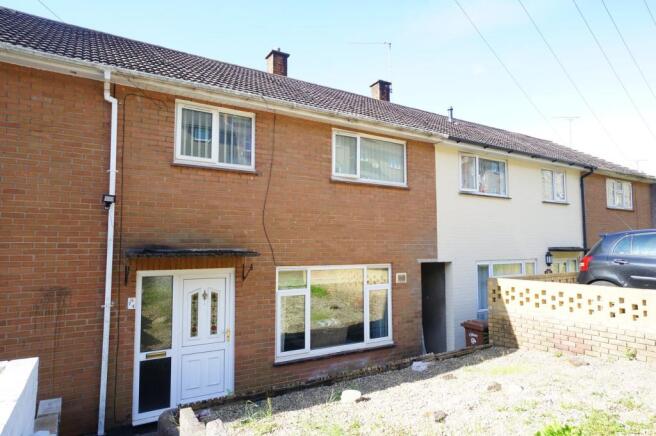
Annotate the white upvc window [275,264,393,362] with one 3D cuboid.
[{"bbox_3d":[0.198,1.665,7.048,2.492,1.575,0.100,2,-5,-31],"label":"white upvc window"}]

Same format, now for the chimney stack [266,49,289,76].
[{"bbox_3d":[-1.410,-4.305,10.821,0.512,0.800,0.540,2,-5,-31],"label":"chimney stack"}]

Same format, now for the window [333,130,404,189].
[{"bbox_3d":[0.868,-1.164,7.664,1.838,0.971,0.100,2,-5,-31],"label":"window"}]

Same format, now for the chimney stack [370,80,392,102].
[{"bbox_3d":[1.759,-4.096,12.683,0.500,0.640,0.540,2,-5,-31],"label":"chimney stack"}]

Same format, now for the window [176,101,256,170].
[{"bbox_3d":[-1.773,-1.283,6.108,1.263,0.975,0.100,2,-5,-31],"label":"window"}]

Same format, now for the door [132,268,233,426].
[{"bbox_3d":[-2.085,1.819,5.684,1.408,2.083,0.100,2,-5,-31],"label":"door"}]

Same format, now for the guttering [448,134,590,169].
[{"bbox_3d":[5.428,-1.639,10.041,6.439,0.120,0.120,2,-5,-31],"label":"guttering"}]

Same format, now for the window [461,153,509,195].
[{"bbox_3d":[3.850,-1.047,9.423,1.798,0.935,0.100,2,-5,-31],"label":"window"}]

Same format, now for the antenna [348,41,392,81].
[{"bbox_3d":[1.427,-5.269,13.004,1.502,1.449,0.300,0,-4,0],"label":"antenna"}]

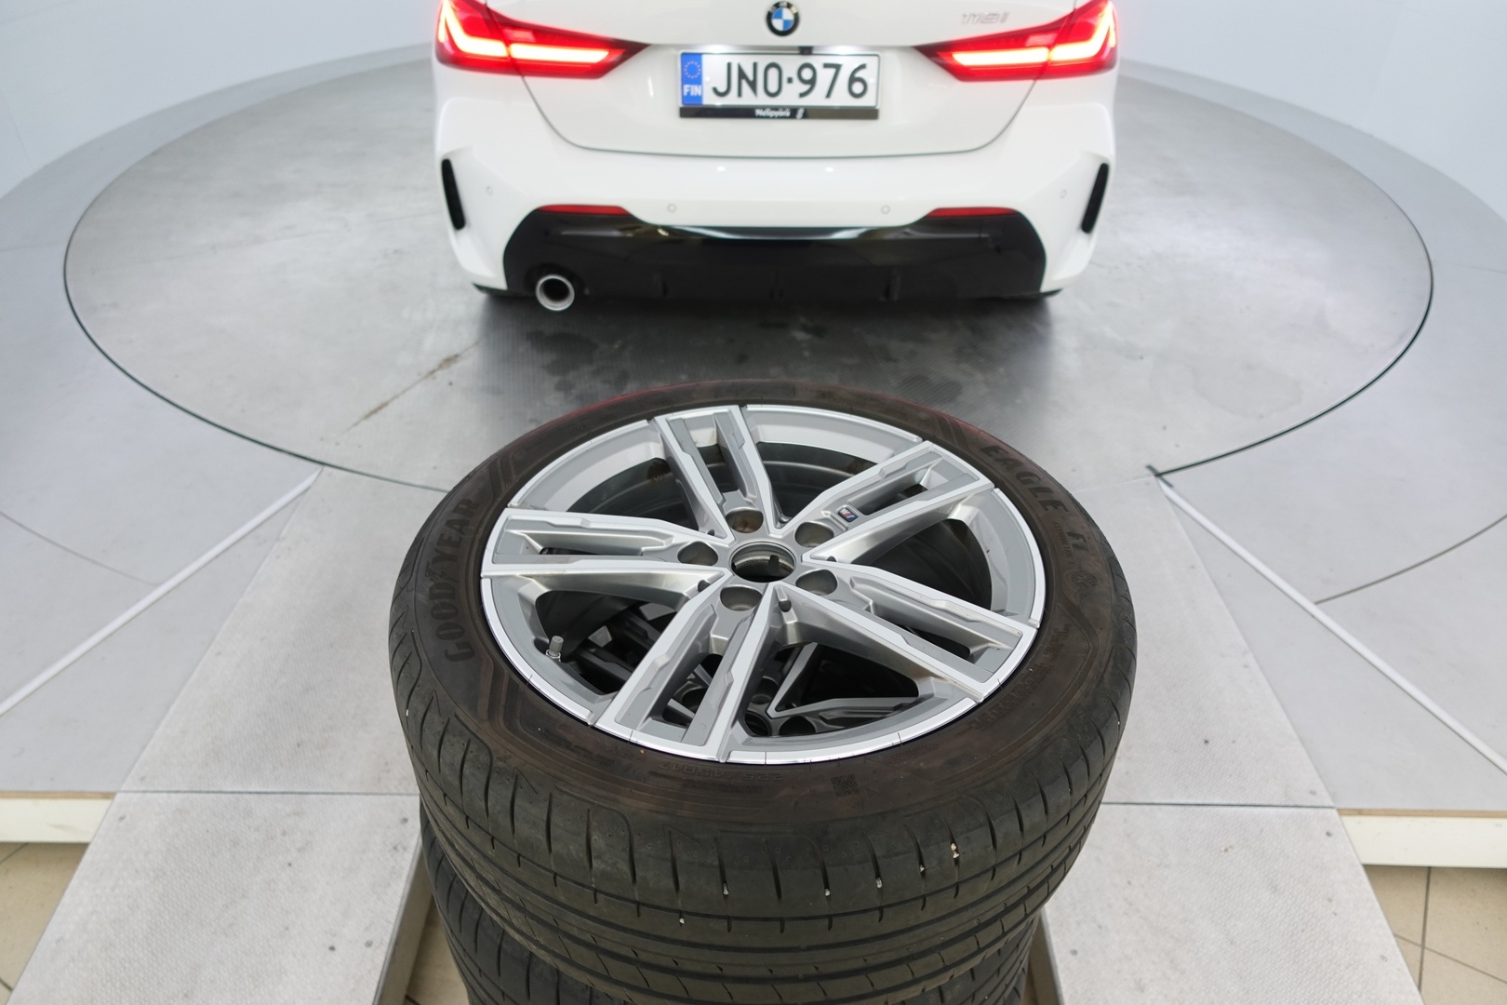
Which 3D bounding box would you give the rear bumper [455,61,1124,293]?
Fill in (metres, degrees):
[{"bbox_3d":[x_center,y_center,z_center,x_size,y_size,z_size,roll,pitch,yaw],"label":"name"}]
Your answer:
[{"bbox_3d":[0.054,-0.815,2.524,1.760,0.510,0.450,0,36,-1],"label":"rear bumper"}]

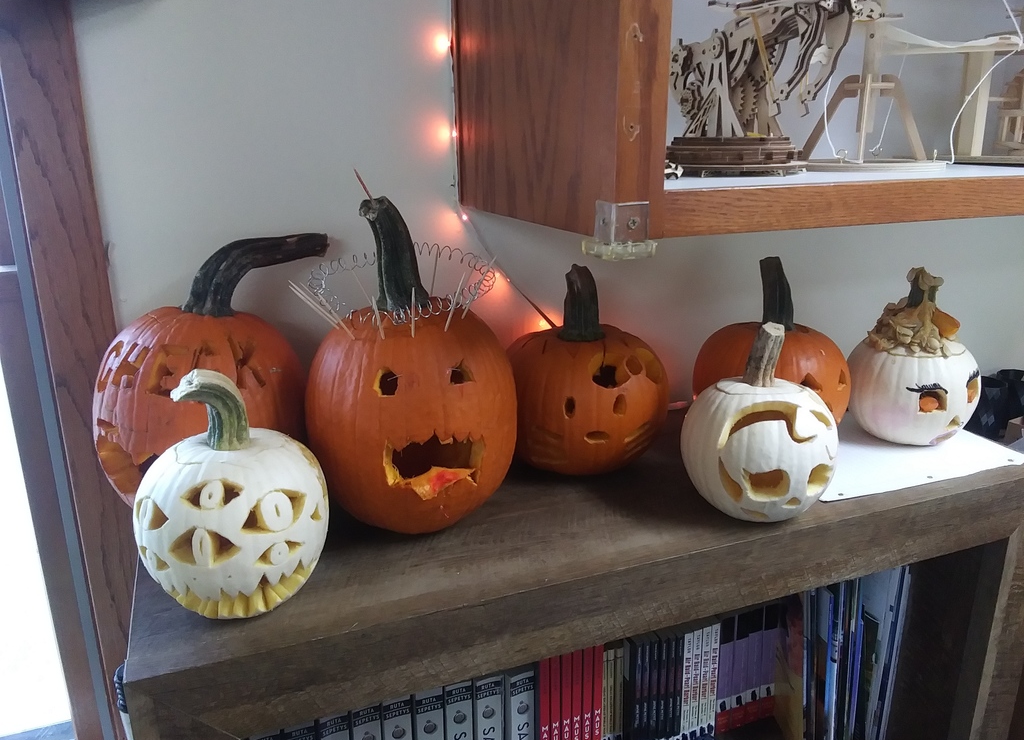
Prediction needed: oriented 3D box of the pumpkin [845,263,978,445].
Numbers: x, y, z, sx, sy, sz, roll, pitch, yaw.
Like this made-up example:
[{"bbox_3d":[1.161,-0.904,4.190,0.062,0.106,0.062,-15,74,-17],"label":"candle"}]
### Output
[{"bbox_3d":[0.527,-0.017,1.002,0.154,0.231,0.154,-4,17,-12],"label":"pumpkin"}]

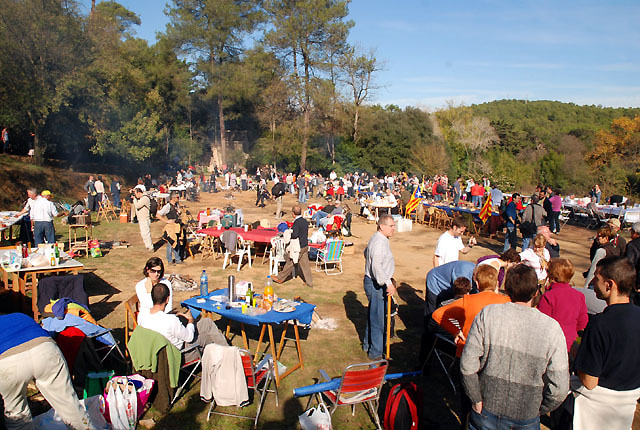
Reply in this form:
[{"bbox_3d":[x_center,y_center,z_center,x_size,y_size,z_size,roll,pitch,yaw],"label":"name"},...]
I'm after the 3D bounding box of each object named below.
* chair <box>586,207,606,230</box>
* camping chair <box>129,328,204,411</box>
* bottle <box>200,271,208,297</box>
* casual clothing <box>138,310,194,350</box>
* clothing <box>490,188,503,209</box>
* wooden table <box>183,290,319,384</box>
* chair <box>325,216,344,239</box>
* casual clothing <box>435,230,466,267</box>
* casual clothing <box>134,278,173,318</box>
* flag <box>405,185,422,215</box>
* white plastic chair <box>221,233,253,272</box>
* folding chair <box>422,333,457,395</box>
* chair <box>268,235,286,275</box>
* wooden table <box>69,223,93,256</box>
[{"bbox_3d":[10.083,0.076,17.536,0.580,0.880,0.620,6,8,45],"label":"chair"},{"bbox_3d":[-1.490,1.411,4.749,0.570,0.820,0.600,4,7,37],"label":"camping chair"},{"bbox_3d":[-1.355,0.804,5.650,0.088,0.308,0.088,0,4,0],"label":"bottle"},{"bbox_3d":[-1.460,1.089,4.756,0.480,0.580,0.400,4,7,37],"label":"casual clothing"},{"bbox_3d":[6.725,-0.666,18.300,0.480,0.680,0.320,2,5,20],"label":"clothing"},{"bbox_3d":[-0.860,1.372,5.570,1.300,0.730,0.770,3,7,30],"label":"wooden table"},{"bbox_3d":[0.448,0.349,15.000,0.600,0.800,0.550,-1,6,-24],"label":"chair"},{"bbox_3d":[1.678,0.486,6.232,0.300,0.620,0.460,4,7,37],"label":"casual clothing"},{"bbox_3d":[-1.817,0.943,5.250,0.410,0.520,0.280,-2,7,-30],"label":"casual clothing"},{"bbox_3d":[3.886,-0.648,20.000,0.700,1.200,0.250,3,6,12],"label":"flag"},{"bbox_3d":[-1.930,0.831,11.018,0.570,0.830,0.570,2,5,25],"label":"white plastic chair"},{"bbox_3d":[1.450,1.326,4.869,0.550,0.800,0.560,-2,5,-22],"label":"folding chair"},{"bbox_3d":[-0.780,0.882,10.368,0.570,0.830,0.560,-2,5,-25],"label":"chair"},{"bbox_3d":[-6.271,0.632,12.519,0.470,0.770,0.500,-1,6,-11],"label":"wooden table"}]

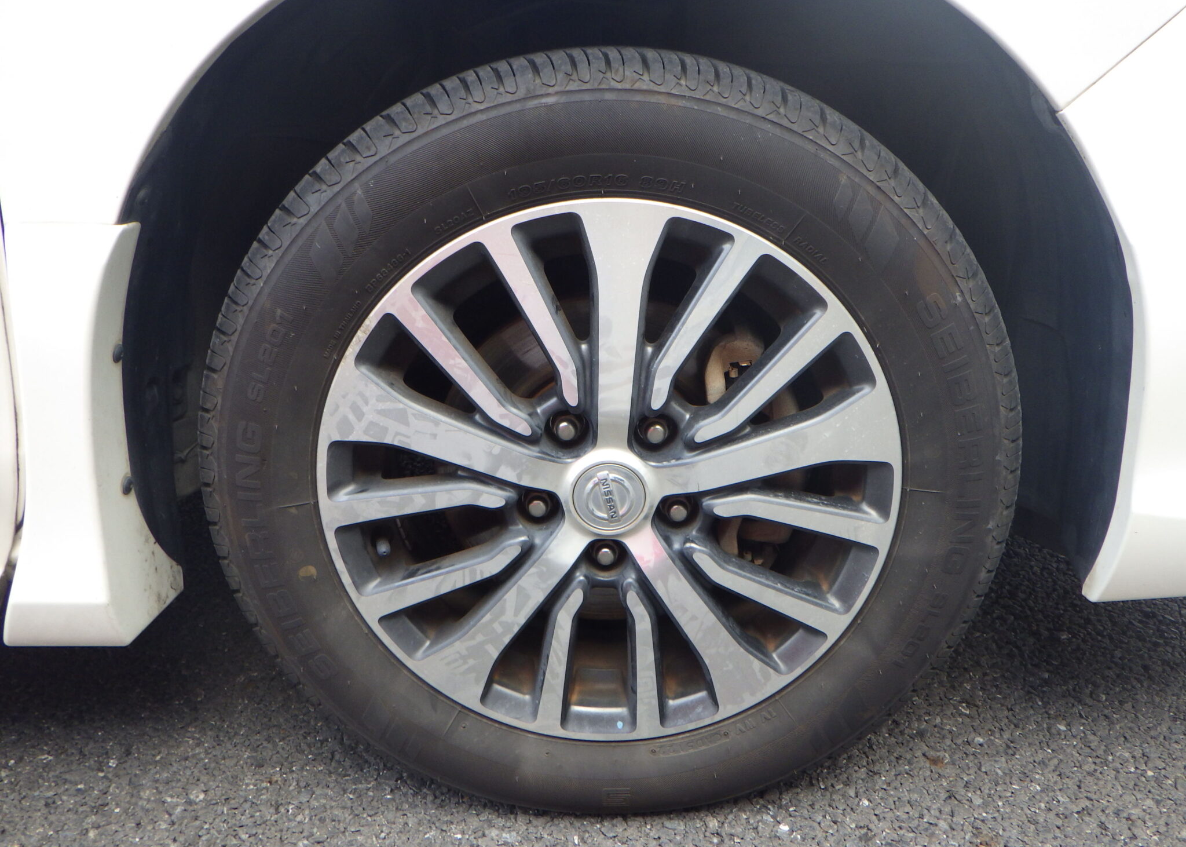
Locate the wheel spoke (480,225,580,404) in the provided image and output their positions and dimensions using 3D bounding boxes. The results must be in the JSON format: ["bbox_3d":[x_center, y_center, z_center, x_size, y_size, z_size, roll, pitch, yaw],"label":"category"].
[{"bbox_3d":[-0.041,-0.075,0.687,0.029,0.143,0.035,-22,17,7],"label":"wheel spoke"}]

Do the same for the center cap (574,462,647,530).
[{"bbox_3d":[0.012,0.054,0.725,0.056,0.056,0.014,-15,18,5],"label":"center cap"}]

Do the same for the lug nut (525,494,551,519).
[{"bbox_3d":[-0.042,0.062,0.749,0.021,0.021,0.024,0,19,0],"label":"lug nut"}]

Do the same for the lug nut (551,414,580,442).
[{"bbox_3d":[-0.019,0.002,0.733,0.022,0.022,0.025,0,19,0],"label":"lug nut"}]

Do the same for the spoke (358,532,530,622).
[{"bbox_3d":[-0.114,0.120,0.753,0.141,0.028,0.032,-20,18,7],"label":"spoke"}]

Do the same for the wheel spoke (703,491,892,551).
[{"bbox_3d":[0.155,0.068,0.734,0.137,0.024,0.032,13,18,-4],"label":"wheel spoke"}]

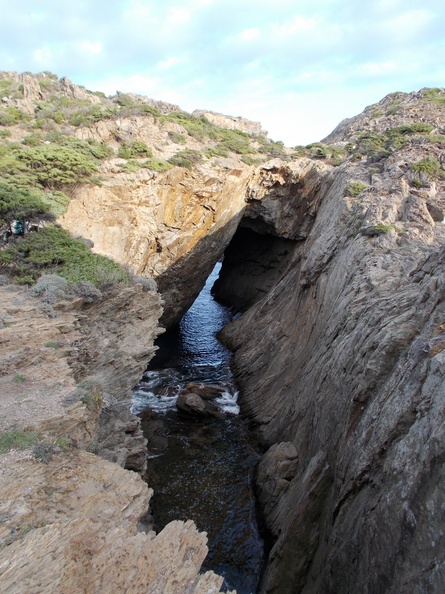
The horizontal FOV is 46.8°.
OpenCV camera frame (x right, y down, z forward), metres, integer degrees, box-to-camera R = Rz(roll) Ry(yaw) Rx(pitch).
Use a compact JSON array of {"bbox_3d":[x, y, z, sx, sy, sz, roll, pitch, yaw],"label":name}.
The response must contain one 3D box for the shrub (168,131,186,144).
[{"bbox_3d":[-2.623,-9.298,30.000,1.018,0.792,0.865,-1,13,-5],"label":"shrub"}]

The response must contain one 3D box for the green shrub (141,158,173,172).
[{"bbox_3d":[-3.335,-6.644,26.000,1.568,0.686,1.333,-2,13,-7],"label":"green shrub"}]

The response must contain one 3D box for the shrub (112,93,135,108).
[{"bbox_3d":[-7.311,-14.510,38.000,1.576,1.146,1.339,-2,13,-10],"label":"shrub"}]

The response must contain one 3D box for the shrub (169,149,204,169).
[{"bbox_3d":[-1.941,-7.267,27.000,1.730,1.018,1.471,-1,13,-4],"label":"shrub"}]

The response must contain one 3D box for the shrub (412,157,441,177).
[{"bbox_3d":[7.101,-4.565,18.000,1.018,0.679,0.865,5,14,20],"label":"shrub"}]

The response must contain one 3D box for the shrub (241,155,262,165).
[{"bbox_3d":[1.691,-8.016,30.000,1.244,0.565,1.057,1,13,3],"label":"shrub"}]

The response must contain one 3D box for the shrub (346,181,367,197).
[{"bbox_3d":[5.078,-4.111,19.500,0.735,0.588,0.625,3,13,14],"label":"shrub"}]

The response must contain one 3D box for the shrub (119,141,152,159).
[{"bbox_3d":[-4.565,-7.739,27.000,1.730,0.916,1.471,-2,13,-9],"label":"shrub"}]

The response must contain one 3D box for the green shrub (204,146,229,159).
[{"bbox_3d":[-0.350,-8.424,30.000,1.357,0.679,1.154,0,13,-1],"label":"green shrub"}]

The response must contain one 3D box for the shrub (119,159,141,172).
[{"bbox_3d":[-4.608,-6.516,25.500,1.057,0.673,0.899,-2,13,-10],"label":"shrub"}]

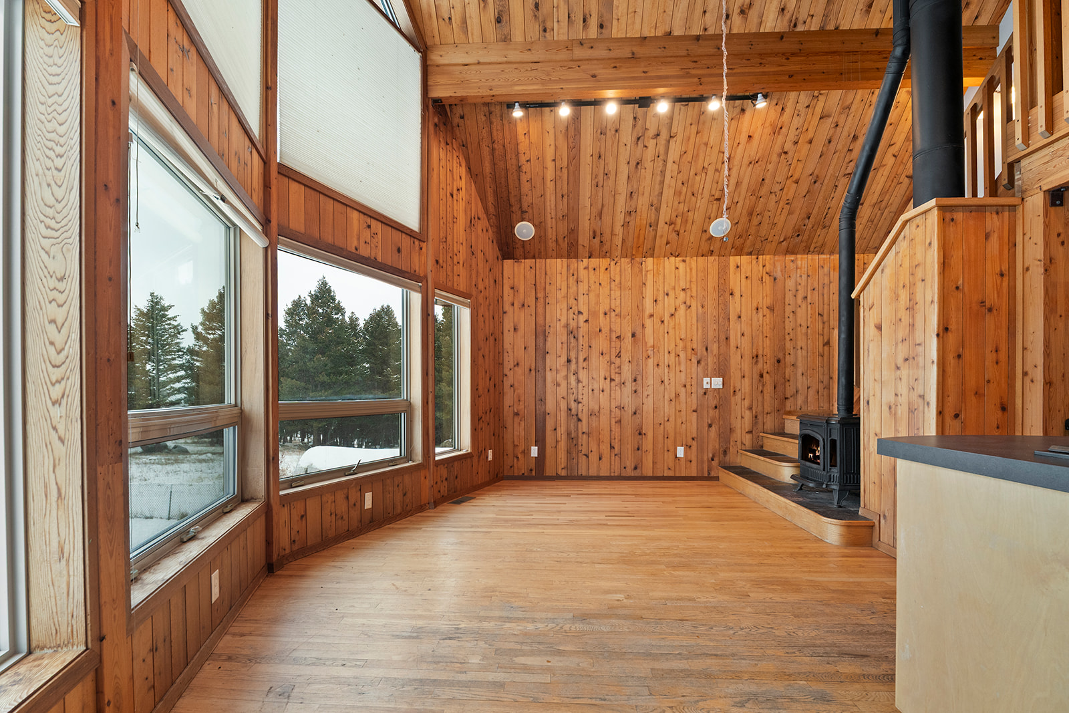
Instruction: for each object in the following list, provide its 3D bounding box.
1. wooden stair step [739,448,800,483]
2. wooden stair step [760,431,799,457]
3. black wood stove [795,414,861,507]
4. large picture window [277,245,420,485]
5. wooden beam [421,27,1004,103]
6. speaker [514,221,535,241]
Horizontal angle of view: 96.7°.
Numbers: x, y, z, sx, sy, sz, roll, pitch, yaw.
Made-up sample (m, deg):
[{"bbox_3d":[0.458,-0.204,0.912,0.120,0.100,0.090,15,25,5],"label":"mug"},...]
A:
[{"bbox_3d":[2.440,1.097,4.790,0.330,0.185,0.970,0,-2,2],"label":"wooden stair step"},{"bbox_3d":[2.680,0.916,4.820,0.320,0.190,0.930,0,-2,2],"label":"wooden stair step"},{"bbox_3d":[2.380,0.800,3.770,0.470,0.650,0.560,0,-2,2],"label":"black wood stove"},{"bbox_3d":[-1.275,0.104,3.385,0.120,1.430,1.400,-1,-2,22],"label":"large picture window"},{"bbox_3d":[1.395,-2.382,3.910,4.580,0.445,0.115,0,-2,3],"label":"wooden beam"},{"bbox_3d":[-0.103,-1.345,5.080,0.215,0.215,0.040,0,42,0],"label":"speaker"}]

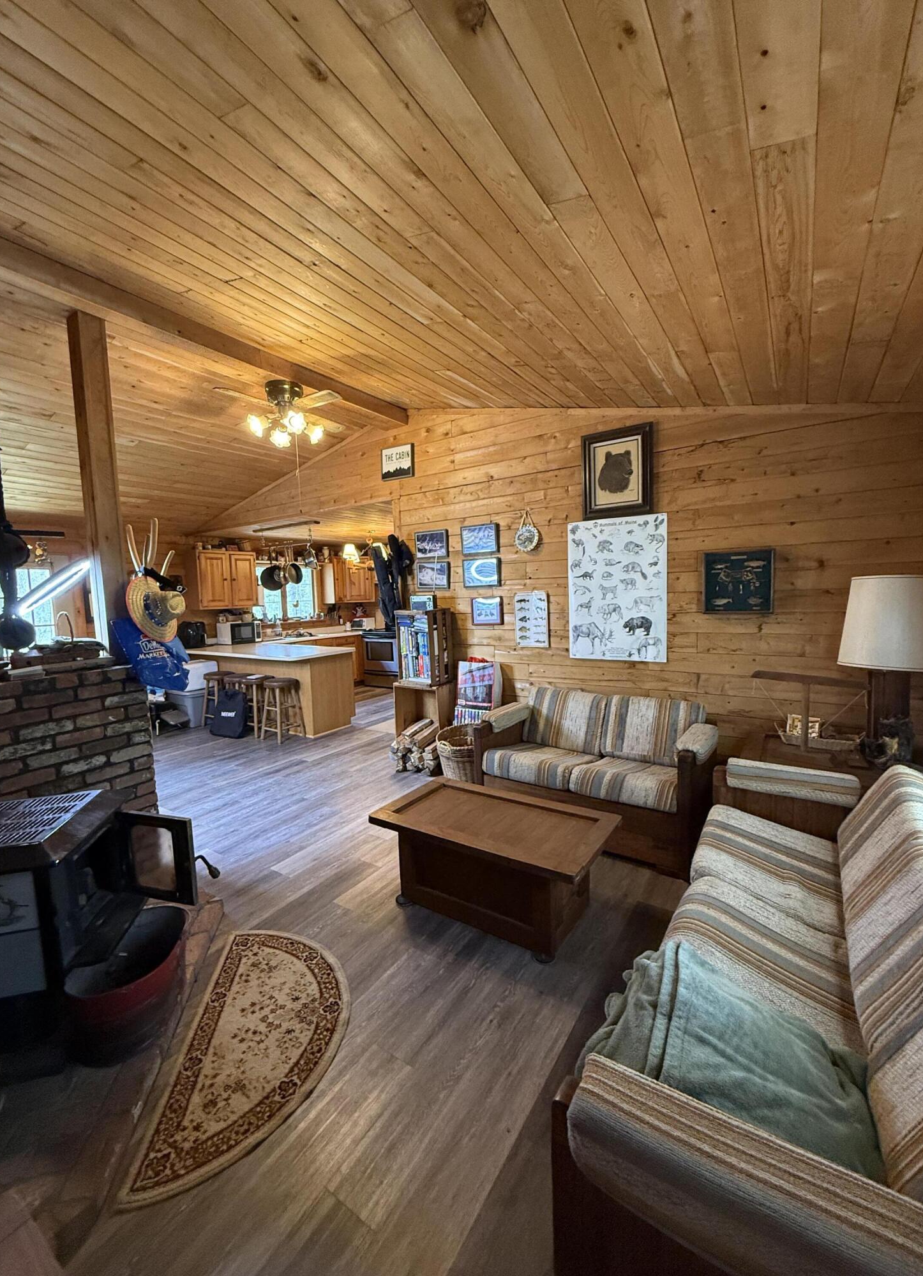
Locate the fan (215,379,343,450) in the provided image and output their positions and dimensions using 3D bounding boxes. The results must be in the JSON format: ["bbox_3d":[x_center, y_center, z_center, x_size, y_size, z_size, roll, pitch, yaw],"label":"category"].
[{"bbox_3d":[-1.343,-1.744,3.959,1.100,0.450,1.100,1,6,33],"label":"fan"}]

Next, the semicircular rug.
[{"bbox_3d":[-0.710,1.420,1.933,0.570,0.013,1.118,-3,5,-10],"label":"semicircular rug"}]

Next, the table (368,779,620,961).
[{"bbox_3d":[0.161,1.106,2.547,1.072,0.470,0.605,1,6,33],"label":"table"}]

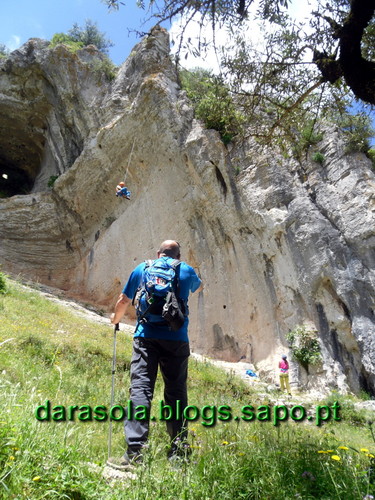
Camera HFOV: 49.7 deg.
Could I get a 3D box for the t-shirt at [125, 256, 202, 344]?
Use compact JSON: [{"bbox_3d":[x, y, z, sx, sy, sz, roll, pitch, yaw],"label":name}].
[{"bbox_3d":[-0.203,0.386,3.150,0.610,0.660,0.370,1,-14,2],"label":"t-shirt"}]

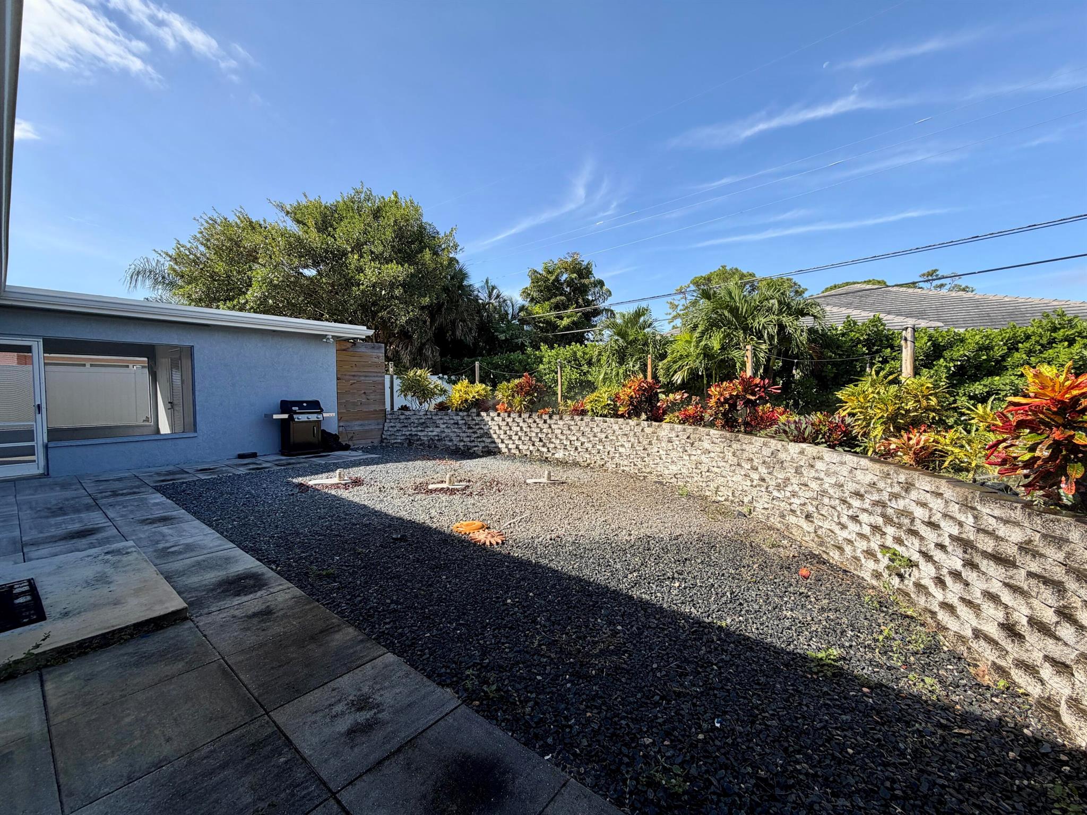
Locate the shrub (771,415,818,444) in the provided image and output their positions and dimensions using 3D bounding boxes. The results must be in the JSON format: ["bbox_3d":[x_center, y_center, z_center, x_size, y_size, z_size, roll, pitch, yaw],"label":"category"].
[{"bbox_3d":[2.880,0.242,5.056,0.480,0.300,0.450,2,3,30],"label":"shrub"}]

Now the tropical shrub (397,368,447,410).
[{"bbox_3d":[-3.124,-0.460,11.350,1.280,1.100,1.150,0,3,-15],"label":"tropical shrub"}]

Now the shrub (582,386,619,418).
[{"bbox_3d":[1.108,-0.107,8.500,0.820,0.640,0.750,1,3,7],"label":"shrub"}]

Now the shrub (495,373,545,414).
[{"bbox_3d":[-0.531,-0.299,10.000,1.100,0.950,0.950,1,3,-3],"label":"shrub"}]

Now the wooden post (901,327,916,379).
[{"bbox_3d":[3.605,-0.196,4.376,0.095,1.214,0.095,3,3,39],"label":"wooden post"}]

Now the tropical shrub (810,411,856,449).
[{"bbox_3d":[2.993,0.233,4.550,0.440,0.400,0.420,2,3,33],"label":"tropical shrub"}]

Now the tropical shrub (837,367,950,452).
[{"bbox_3d":[3.297,0.017,4.167,0.870,0.797,0.850,3,3,38],"label":"tropical shrub"}]

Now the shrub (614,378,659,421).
[{"bbox_3d":[1.724,-0.173,8.117,0.790,0.796,0.750,1,3,12],"label":"shrub"}]

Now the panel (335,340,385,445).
[{"bbox_3d":[-4.416,-0.293,10.681,0.070,2.500,1.240,3,3,39],"label":"panel"}]

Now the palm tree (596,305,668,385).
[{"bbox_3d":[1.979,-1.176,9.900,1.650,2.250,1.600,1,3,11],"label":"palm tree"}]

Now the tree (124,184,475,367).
[{"bbox_3d":[-9.223,-3.974,16.690,11.500,8.858,10.000,-1,3,-29],"label":"tree"}]

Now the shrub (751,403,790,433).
[{"bbox_3d":[2.911,0.143,5.659,0.470,0.407,0.450,2,3,27],"label":"shrub"}]

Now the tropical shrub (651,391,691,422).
[{"bbox_3d":[2.177,-0.015,7.562,0.620,0.540,0.600,1,3,16],"label":"tropical shrub"}]

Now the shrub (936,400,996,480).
[{"bbox_3d":[2.943,0.215,3.050,0.420,0.570,0.420,3,4,44],"label":"shrub"}]

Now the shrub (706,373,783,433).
[{"bbox_3d":[2.815,-0.076,6.217,0.970,0.795,0.900,2,3,24],"label":"shrub"}]

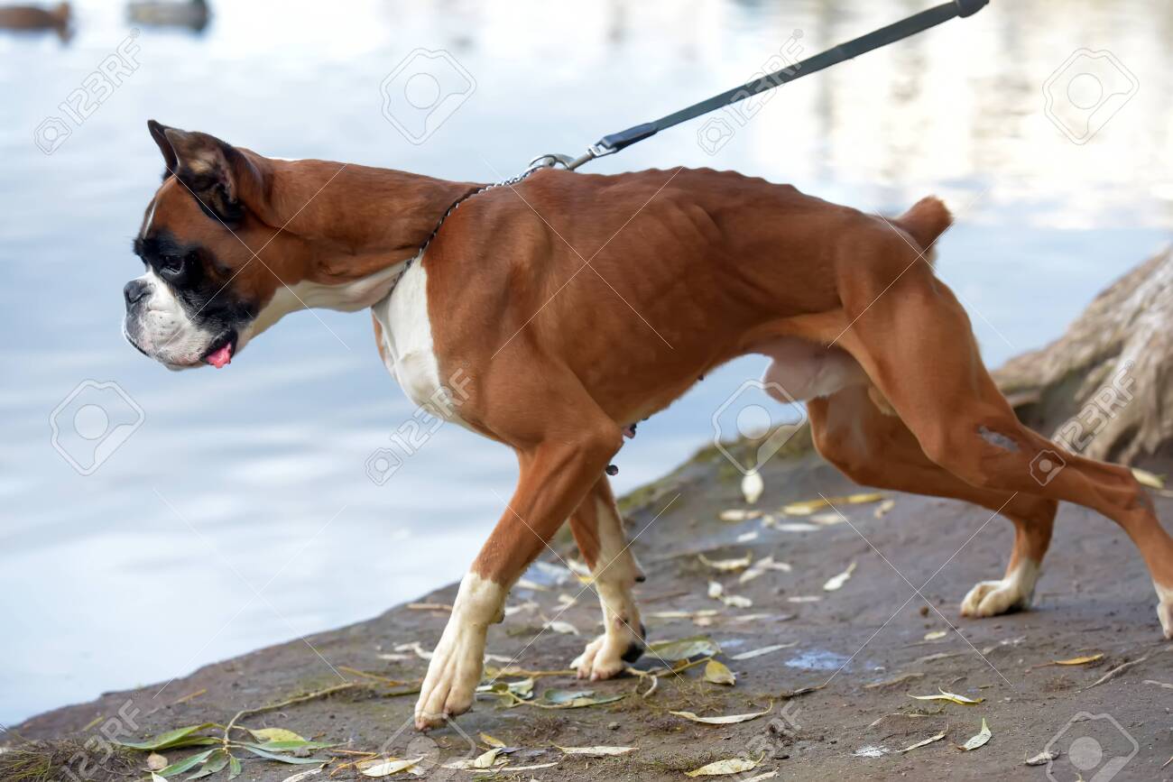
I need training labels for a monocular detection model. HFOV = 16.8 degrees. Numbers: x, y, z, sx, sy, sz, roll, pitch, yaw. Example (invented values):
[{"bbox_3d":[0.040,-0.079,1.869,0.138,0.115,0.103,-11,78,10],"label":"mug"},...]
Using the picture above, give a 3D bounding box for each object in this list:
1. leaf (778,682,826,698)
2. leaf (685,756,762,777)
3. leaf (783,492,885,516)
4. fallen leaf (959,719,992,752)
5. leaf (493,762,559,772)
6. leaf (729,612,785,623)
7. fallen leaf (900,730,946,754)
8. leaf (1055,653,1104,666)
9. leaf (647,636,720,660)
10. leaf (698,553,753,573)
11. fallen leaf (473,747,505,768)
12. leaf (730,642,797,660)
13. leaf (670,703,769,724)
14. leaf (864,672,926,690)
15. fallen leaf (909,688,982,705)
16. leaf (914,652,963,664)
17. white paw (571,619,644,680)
[{"bbox_3d":[0.225,0.313,4.160,0.058,0.010,0.022,-9,11,-31],"label":"leaf"},{"bbox_3d":[0.135,0.370,3.918,0.075,0.012,0.026,-6,8,-12],"label":"leaf"},{"bbox_3d":[0.322,0.147,5.165,0.130,0.012,0.035,-6,9,-18],"label":"leaf"},{"bbox_3d":[0.414,0.366,4.235,0.016,0.021,0.052,6,11,34],"label":"fallen leaf"},{"bbox_3d":[-0.063,0.392,4.132,0.070,0.005,0.010,-3,10,-18],"label":"leaf"},{"bbox_3d":[0.199,0.265,4.648,0.064,0.008,0.016,-6,8,-12],"label":"leaf"},{"bbox_3d":[0.336,0.350,3.967,0.066,0.011,0.013,-11,11,-40],"label":"fallen leaf"},{"bbox_3d":[0.533,0.290,4.297,0.055,0.009,0.015,-6,8,-14],"label":"leaf"},{"bbox_3d":[0.106,0.283,4.370,0.085,0.018,0.040,-6,9,-15],"label":"leaf"},{"bbox_3d":[0.180,0.222,5.129,0.070,0.018,0.022,-1,9,-5],"label":"leaf"},{"bbox_3d":[-0.099,0.371,4.015,0.025,0.016,0.041,4,11,44],"label":"fallen leaf"},{"bbox_3d":[0.198,0.292,4.456,0.093,0.008,0.015,-10,10,-36],"label":"leaf"},{"bbox_3d":[0.138,0.330,4.066,0.105,0.017,0.028,-3,9,4],"label":"leaf"},{"bbox_3d":[0.349,0.328,4.502,0.074,0.010,0.017,-6,11,-34],"label":"leaf"},{"bbox_3d":[0.400,0.340,4.418,0.083,0.014,0.024,1,9,8],"label":"fallen leaf"},{"bbox_3d":[0.410,0.310,4.623,0.060,0.007,0.016,-5,11,-30],"label":"leaf"},{"bbox_3d":[0.023,0.281,4.310,0.078,0.060,0.055,-7,11,-37],"label":"white paw"}]

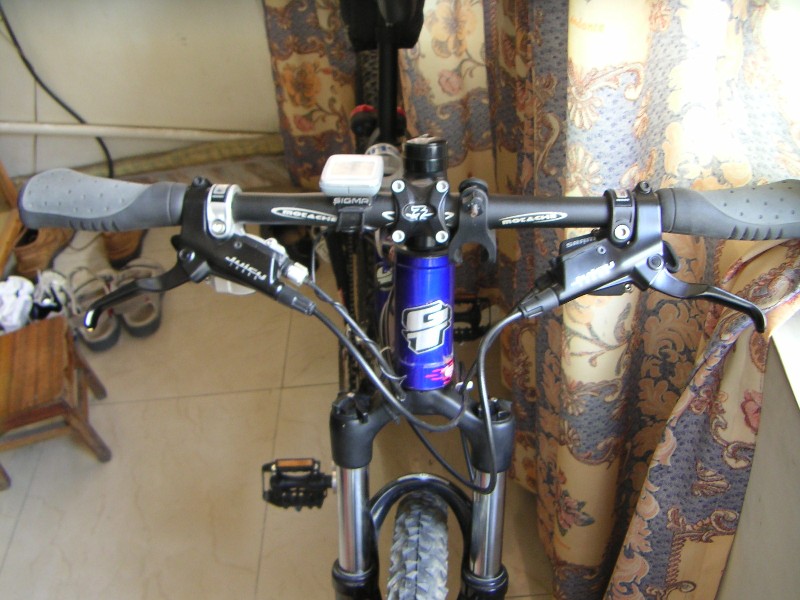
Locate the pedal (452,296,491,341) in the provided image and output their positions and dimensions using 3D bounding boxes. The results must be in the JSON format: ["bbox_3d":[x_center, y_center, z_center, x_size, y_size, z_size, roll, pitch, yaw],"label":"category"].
[{"bbox_3d":[0.110,0.033,1.500,0.100,0.032,0.082,-1,51,-4],"label":"pedal"}]

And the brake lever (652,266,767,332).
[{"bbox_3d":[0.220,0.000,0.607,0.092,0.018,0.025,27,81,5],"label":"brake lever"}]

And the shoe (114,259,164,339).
[{"bbox_3d":[-0.630,-0.035,2.040,0.105,0.095,0.265,-15,43,-4],"label":"shoe"}]

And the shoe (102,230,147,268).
[{"bbox_3d":[-0.723,-0.220,2.245,0.105,0.110,0.285,-5,43,6],"label":"shoe"}]

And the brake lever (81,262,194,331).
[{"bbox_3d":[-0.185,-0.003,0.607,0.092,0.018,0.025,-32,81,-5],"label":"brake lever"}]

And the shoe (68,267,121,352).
[{"bbox_3d":[-0.734,-0.003,2.027,0.105,0.095,0.270,-17,43,-7],"label":"shoe"}]

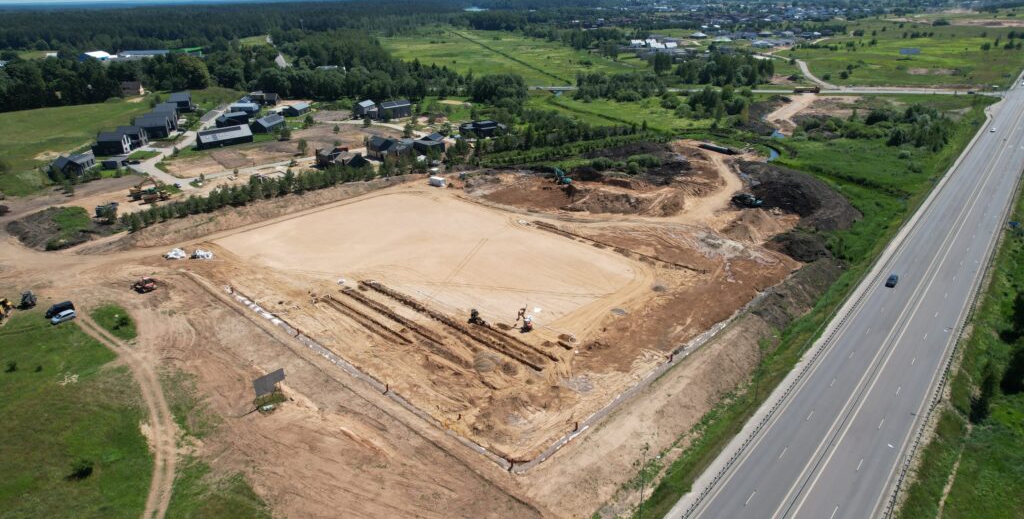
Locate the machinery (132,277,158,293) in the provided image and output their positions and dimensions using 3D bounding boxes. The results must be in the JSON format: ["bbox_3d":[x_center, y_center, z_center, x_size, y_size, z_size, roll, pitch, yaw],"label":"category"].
[{"bbox_3d":[-90.420,6.250,153.650,5.300,2.700,2.200,-17,28,-32],"label":"machinery"}]

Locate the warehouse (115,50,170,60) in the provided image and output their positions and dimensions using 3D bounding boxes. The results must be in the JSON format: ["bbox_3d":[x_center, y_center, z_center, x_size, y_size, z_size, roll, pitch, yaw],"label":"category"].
[{"bbox_3d":[-387.970,-214.450,659.410,46.000,8.800,21.000,-2,23,-2],"label":"warehouse"}]

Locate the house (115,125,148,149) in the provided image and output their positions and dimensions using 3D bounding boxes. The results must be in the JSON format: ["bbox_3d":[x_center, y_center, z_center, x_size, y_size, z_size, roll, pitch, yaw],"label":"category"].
[{"bbox_3d":[-181.470,-58.630,298.470,11.300,8.100,7.300,-3,23,-5],"label":"house"}]

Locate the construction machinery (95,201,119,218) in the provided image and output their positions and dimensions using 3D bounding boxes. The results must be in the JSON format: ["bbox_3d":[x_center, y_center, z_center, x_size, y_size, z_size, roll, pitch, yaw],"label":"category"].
[{"bbox_3d":[-131.250,-16.270,202.530,2.500,3.200,6.300,18,29,37],"label":"construction machinery"}]

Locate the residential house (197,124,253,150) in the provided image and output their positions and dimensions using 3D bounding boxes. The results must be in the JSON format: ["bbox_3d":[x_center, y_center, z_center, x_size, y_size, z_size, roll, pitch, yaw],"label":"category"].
[{"bbox_3d":[-132.330,-56.330,287.150,22.500,7.000,9.400,-21,30,-38],"label":"residential house"}]

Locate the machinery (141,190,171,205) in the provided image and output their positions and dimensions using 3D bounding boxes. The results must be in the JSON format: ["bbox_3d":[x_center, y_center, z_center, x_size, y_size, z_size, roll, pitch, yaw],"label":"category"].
[{"bbox_3d":[-121.840,-21.670,214.570,8.200,3.300,2.600,-20,30,-38],"label":"machinery"}]

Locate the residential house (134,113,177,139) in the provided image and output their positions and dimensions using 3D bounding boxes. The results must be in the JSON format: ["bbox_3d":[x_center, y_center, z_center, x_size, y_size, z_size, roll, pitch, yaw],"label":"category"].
[{"bbox_3d":[-176.700,-66.830,311.120,14.000,8.800,19.000,-4,23,-8],"label":"residential house"}]

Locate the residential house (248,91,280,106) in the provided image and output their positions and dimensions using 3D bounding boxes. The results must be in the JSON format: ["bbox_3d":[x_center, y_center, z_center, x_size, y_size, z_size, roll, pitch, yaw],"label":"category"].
[{"bbox_3d":[-154.970,-101.240,396.360,16.500,6.600,7.500,4,24,12],"label":"residential house"}]

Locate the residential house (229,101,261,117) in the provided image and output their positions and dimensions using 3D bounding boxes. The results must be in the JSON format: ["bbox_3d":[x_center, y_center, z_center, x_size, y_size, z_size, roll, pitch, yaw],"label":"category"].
[{"bbox_3d":[-158.780,-89.720,373.510,14.000,5.500,9.000,0,23,3],"label":"residential house"}]

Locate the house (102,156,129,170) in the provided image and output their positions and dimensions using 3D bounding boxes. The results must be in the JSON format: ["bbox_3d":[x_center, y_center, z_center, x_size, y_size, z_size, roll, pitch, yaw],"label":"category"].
[{"bbox_3d":[-163.400,-39.300,256.780,6.200,3.000,5.400,-5,23,-10],"label":"house"}]

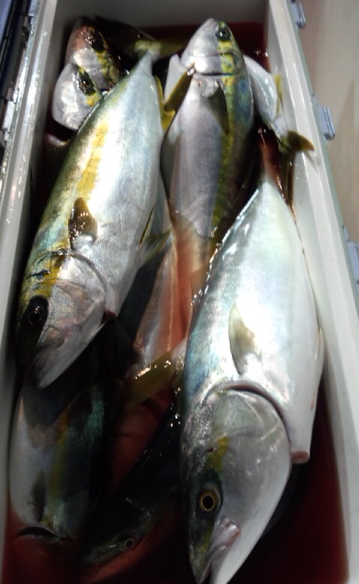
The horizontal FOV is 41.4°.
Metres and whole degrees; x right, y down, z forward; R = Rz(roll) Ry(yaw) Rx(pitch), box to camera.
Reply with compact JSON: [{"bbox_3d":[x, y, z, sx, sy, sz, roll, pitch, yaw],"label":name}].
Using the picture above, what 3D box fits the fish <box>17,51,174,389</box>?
[{"bbox_3d":[-0.082,-0.149,0.588,0.132,0.080,0.516,-1,59,16],"label":"fish"}]

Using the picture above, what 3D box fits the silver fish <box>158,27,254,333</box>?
[{"bbox_3d":[0.042,-0.183,0.648,0.117,0.080,0.469,14,67,-27],"label":"silver fish"}]

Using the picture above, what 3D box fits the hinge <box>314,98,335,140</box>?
[{"bbox_3d":[0.183,-0.216,0.594,0.018,0.030,0.052,-1,62,-1],"label":"hinge"}]

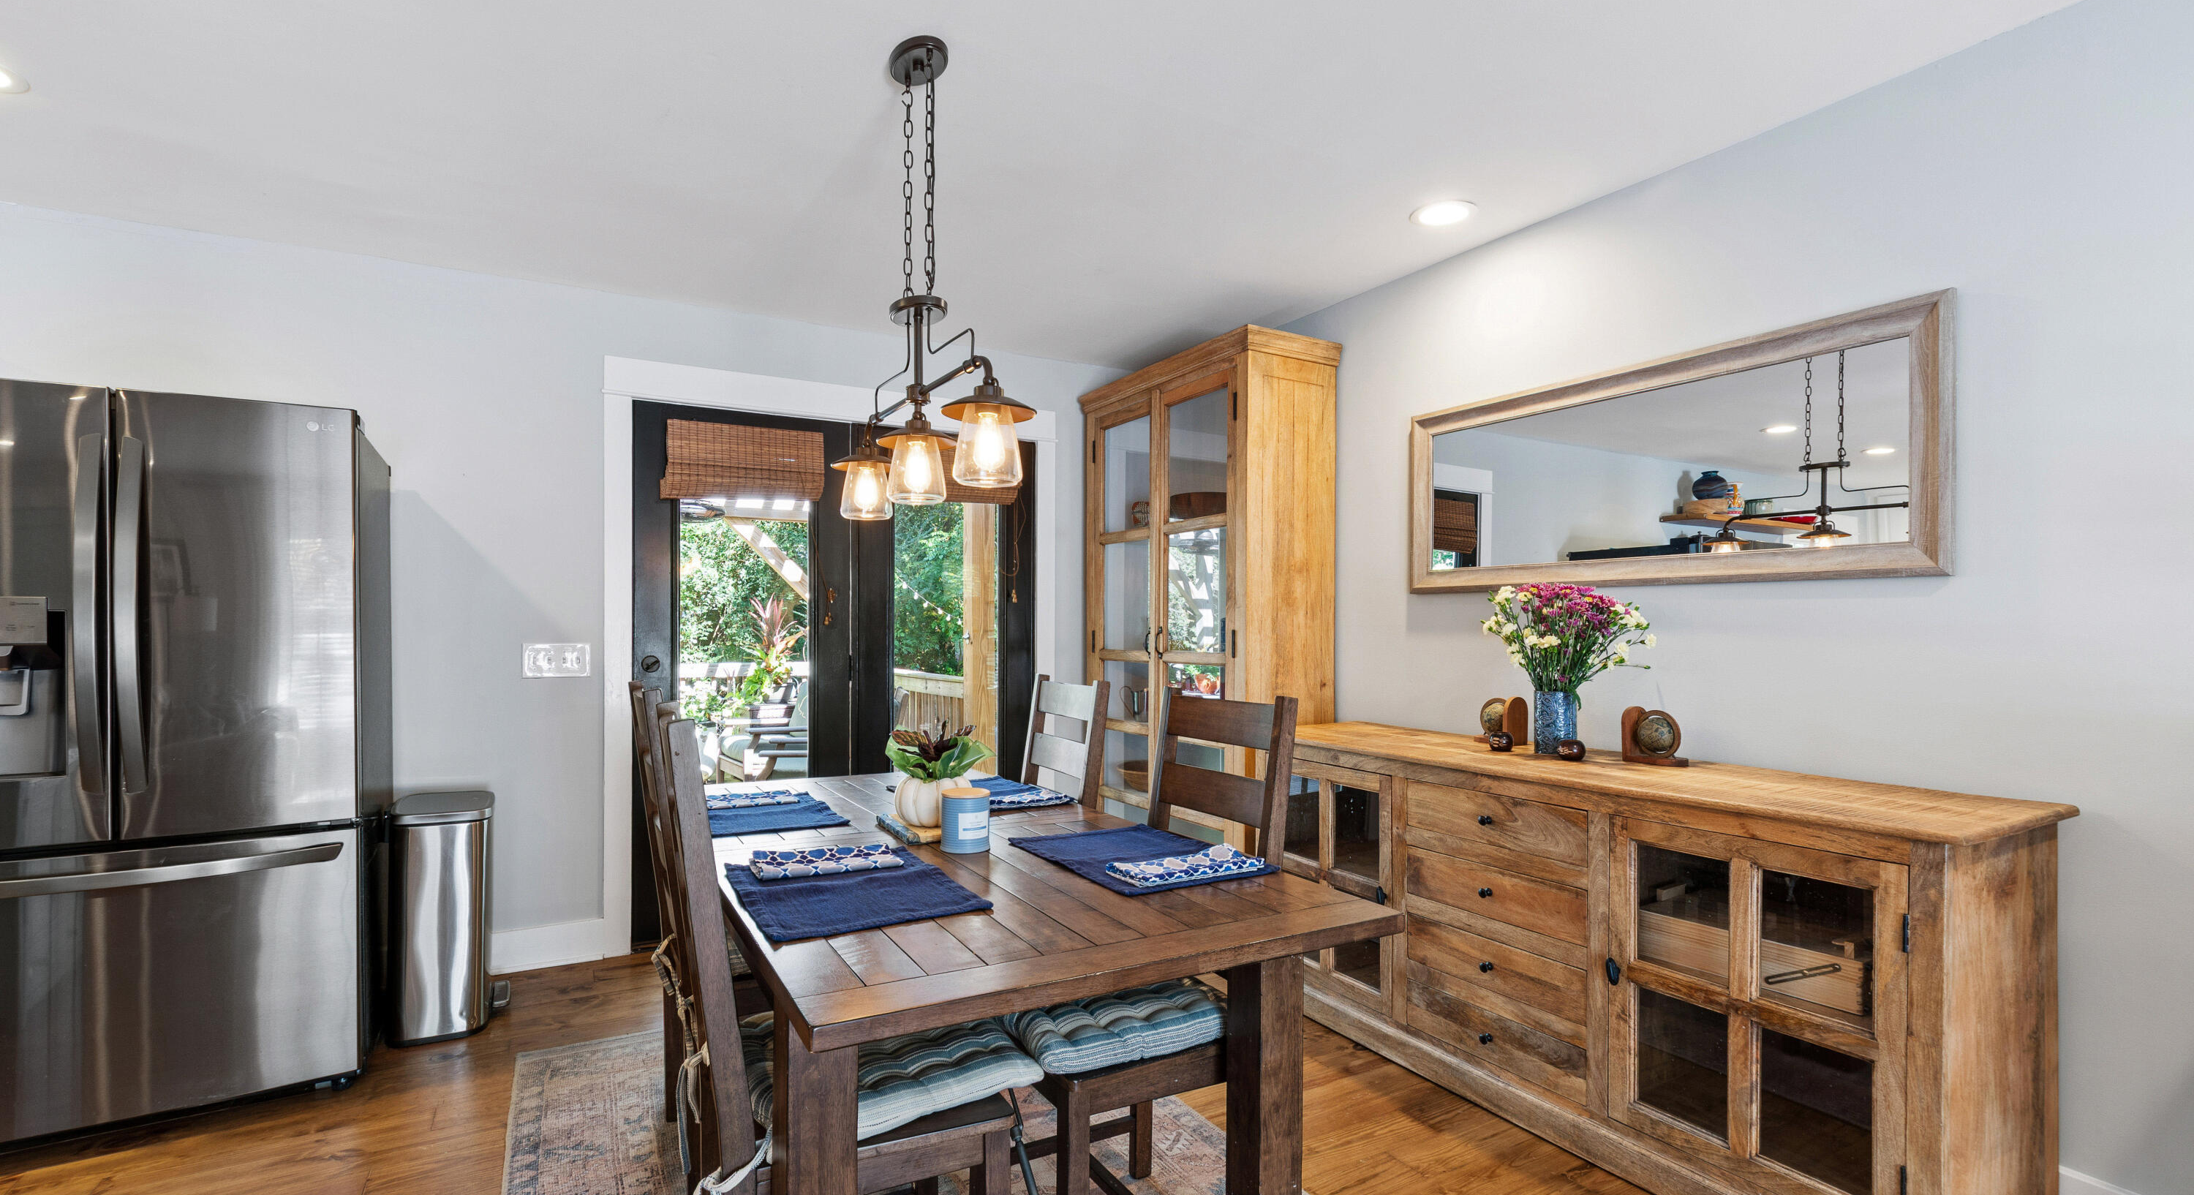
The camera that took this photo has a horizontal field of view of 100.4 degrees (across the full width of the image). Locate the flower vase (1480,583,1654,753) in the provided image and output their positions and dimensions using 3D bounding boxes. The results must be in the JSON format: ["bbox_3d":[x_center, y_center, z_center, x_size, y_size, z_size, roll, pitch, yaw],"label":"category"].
[{"bbox_3d":[1.304,0.195,2.586,0.370,0.465,0.440,1,-1,-29],"label":"flower vase"}]

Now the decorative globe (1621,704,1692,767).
[{"bbox_3d":[1.455,0.351,2.375,0.140,0.150,0.100,-1,-2,45],"label":"decorative globe"}]

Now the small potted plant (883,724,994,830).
[{"bbox_3d":[-0.383,0.410,2.185,0.250,0.235,0.240,0,-1,0],"label":"small potted plant"}]

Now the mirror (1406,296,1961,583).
[{"bbox_3d":[1.472,-0.339,2.617,0.040,0.630,1.480,1,-1,-29],"label":"mirror"}]

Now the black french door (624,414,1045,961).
[{"bbox_3d":[-1.030,0.300,3.843,1.660,2.050,0.060,1,-1,-29],"label":"black french door"}]

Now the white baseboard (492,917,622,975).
[{"bbox_3d":[-1.936,1.244,3.269,0.430,0.147,0.020,1,-1,-29],"label":"white baseboard"}]

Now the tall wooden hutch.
[{"bbox_3d":[0.445,0.178,3.945,0.500,2.310,1.180,1,-1,-29],"label":"tall wooden hutch"}]

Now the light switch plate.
[{"bbox_3d":[-1.943,0.224,3.293,0.210,0.123,0.010,1,-1,-29],"label":"light switch plate"}]

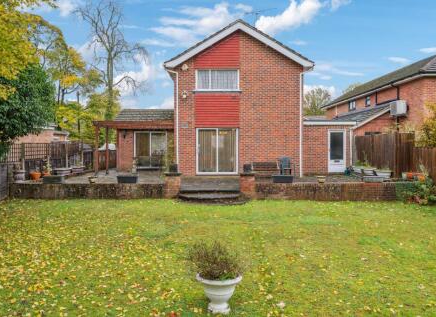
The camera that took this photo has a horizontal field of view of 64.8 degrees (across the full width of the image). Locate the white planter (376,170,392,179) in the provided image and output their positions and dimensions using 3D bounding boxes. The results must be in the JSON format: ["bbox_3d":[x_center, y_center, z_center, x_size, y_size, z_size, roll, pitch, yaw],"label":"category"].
[{"bbox_3d":[6.550,0.650,13.500,0.280,0.280,0.620,0,0,-20],"label":"white planter"}]

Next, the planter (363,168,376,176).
[{"bbox_3d":[6.600,0.635,14.900,0.280,0.290,0.600,0,0,-20],"label":"planter"}]

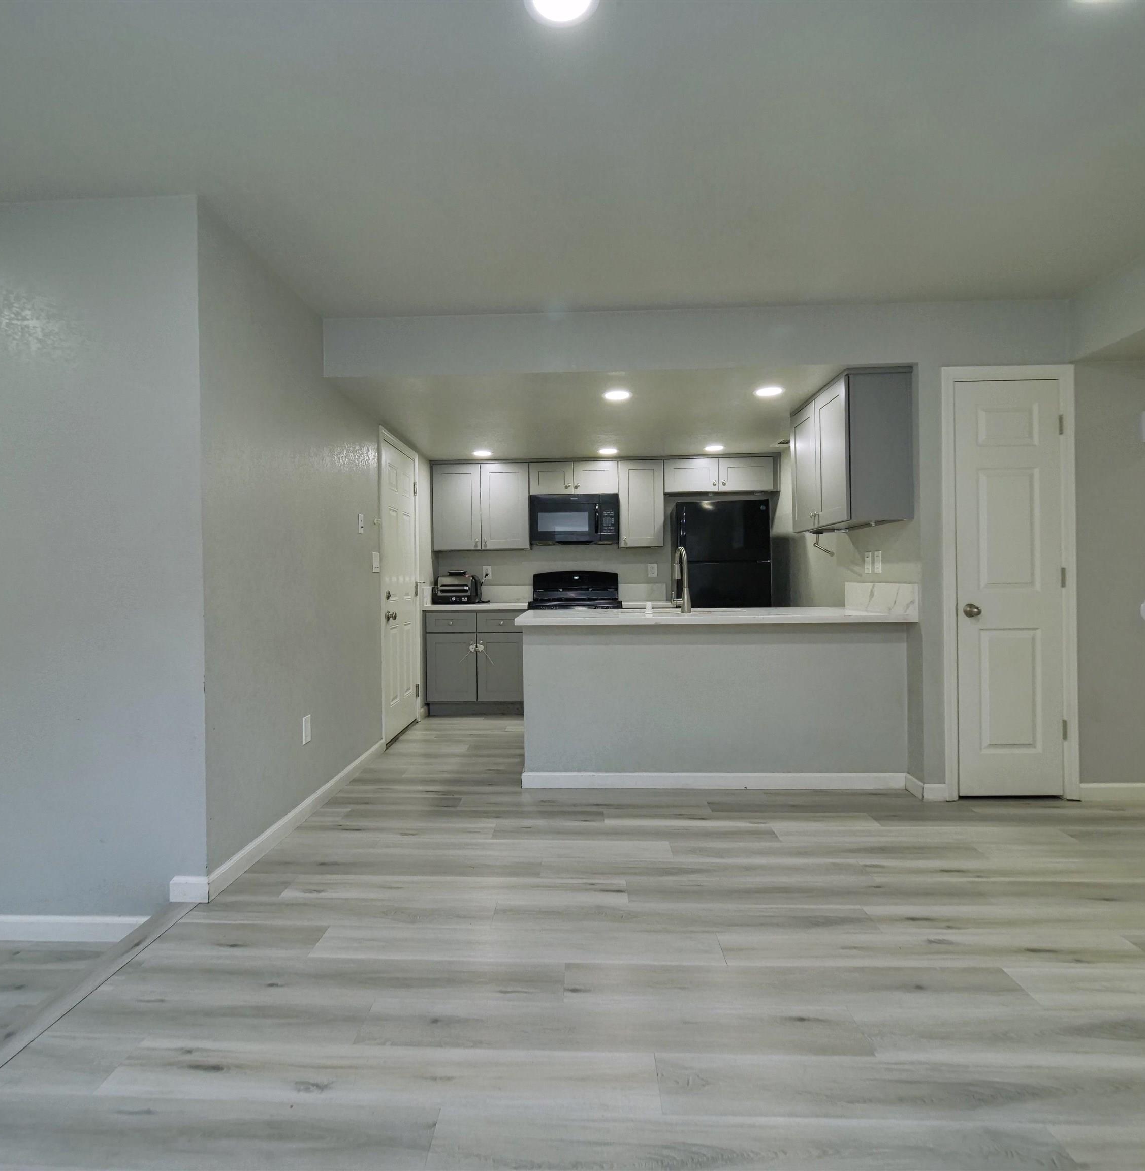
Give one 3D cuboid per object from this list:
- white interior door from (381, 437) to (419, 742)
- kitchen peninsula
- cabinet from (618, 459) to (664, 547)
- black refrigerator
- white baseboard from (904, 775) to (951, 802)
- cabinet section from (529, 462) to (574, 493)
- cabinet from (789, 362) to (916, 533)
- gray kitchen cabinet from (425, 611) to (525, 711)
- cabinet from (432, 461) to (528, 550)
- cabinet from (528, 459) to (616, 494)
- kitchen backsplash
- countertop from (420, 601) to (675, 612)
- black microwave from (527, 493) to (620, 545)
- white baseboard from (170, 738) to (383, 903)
[{"bbox_3d":[-1.249,0.054,4.565,0.045,2.035,0.770,-1,0,2],"label":"white interior door"},{"bbox_3d":[0.728,0.604,3.579,2.007,0.912,0.840,-1,0,2],"label":"kitchen peninsula"},{"bbox_3d":[0.596,-0.697,5.533,0.382,0.749,0.325,-1,1,3],"label":"cabinet"},{"bbox_3d":[1.179,0.202,5.214,0.702,1.700,0.750,-1,0,2],"label":"black refrigerator"},{"bbox_3d":[1.767,1.006,3.160,0.130,0.085,0.180,-1,0,2],"label":"white baseboard"},{"bbox_3d":[-0.175,-0.920,5.541,0.380,0.278,0.322,-1,0,2],"label":"cabinet section"},{"bbox_3d":[1.587,-0.723,3.651,0.329,0.774,0.863,-1,0,2],"label":"cabinet"},{"bbox_3d":[-0.767,0.636,5.390,0.850,0.876,0.610,-1,0,2],"label":"gray kitchen cabinet"},{"bbox_3d":[-0.786,-0.690,5.595,0.830,0.771,0.328,-1,0,2],"label":"cabinet"},{"bbox_3d":[0.012,-0.929,5.573,0.771,0.306,0.328,-1,0,2],"label":"cabinet"},{"bbox_3d":[-0.181,-0.093,5.665,2.110,0.491,0.022,-1,0,2],"label":"kitchen backsplash"},{"bbox_3d":[-0.183,0.178,5.422,2.053,0.039,0.639,-1,0,2],"label":"countertop"},{"bbox_3d":[0.024,-0.551,5.462,0.755,0.422,0.408,-1,0,2],"label":"black microwave"},{"bbox_3d":[-1.310,1.049,3.161,0.139,0.088,1.986,-1,0,1],"label":"white baseboard"}]

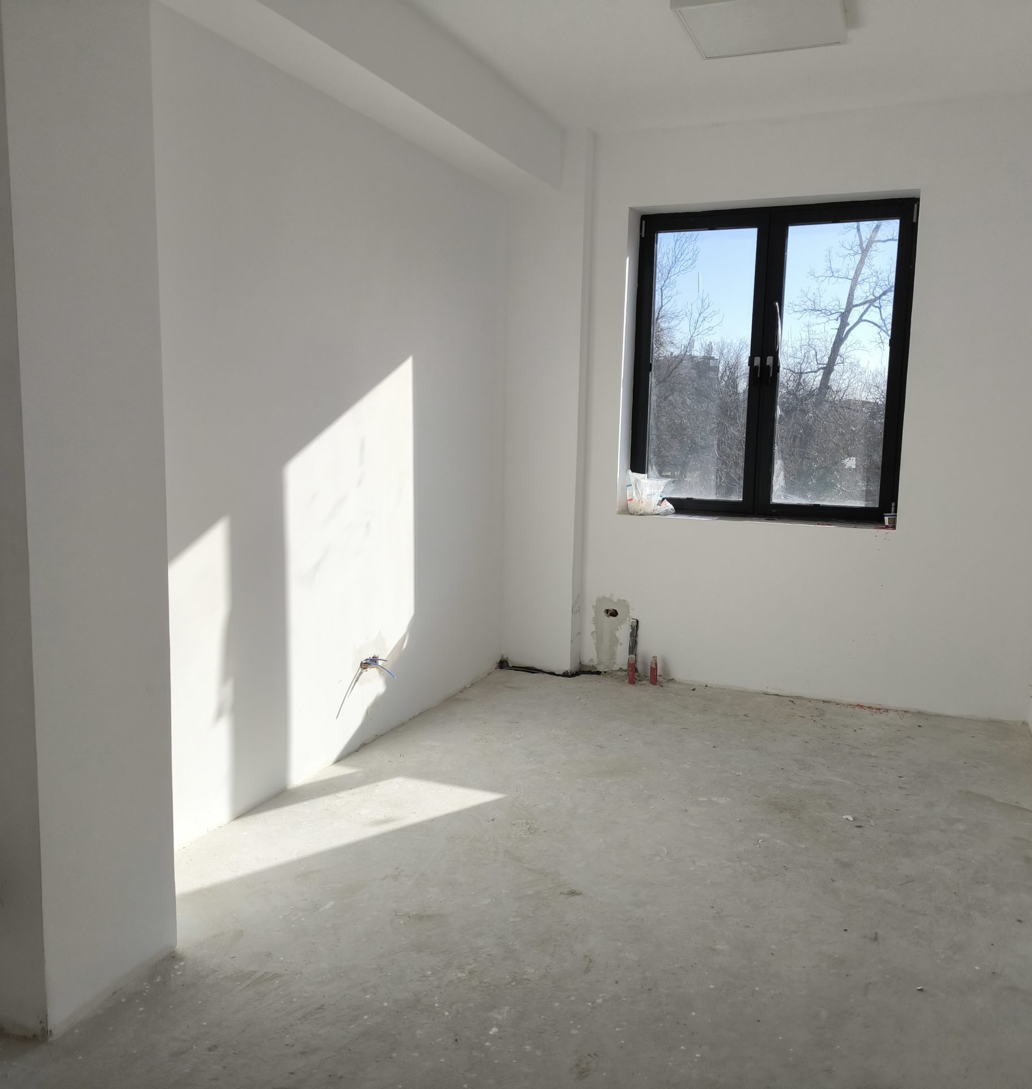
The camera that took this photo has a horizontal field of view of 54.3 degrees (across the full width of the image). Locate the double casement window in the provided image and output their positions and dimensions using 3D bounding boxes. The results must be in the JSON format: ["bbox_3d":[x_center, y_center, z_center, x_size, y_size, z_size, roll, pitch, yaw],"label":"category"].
[{"bbox_3d":[1.376,-0.983,5.537,1.461,1.662,0.080,4,8,22],"label":"double casement window"}]

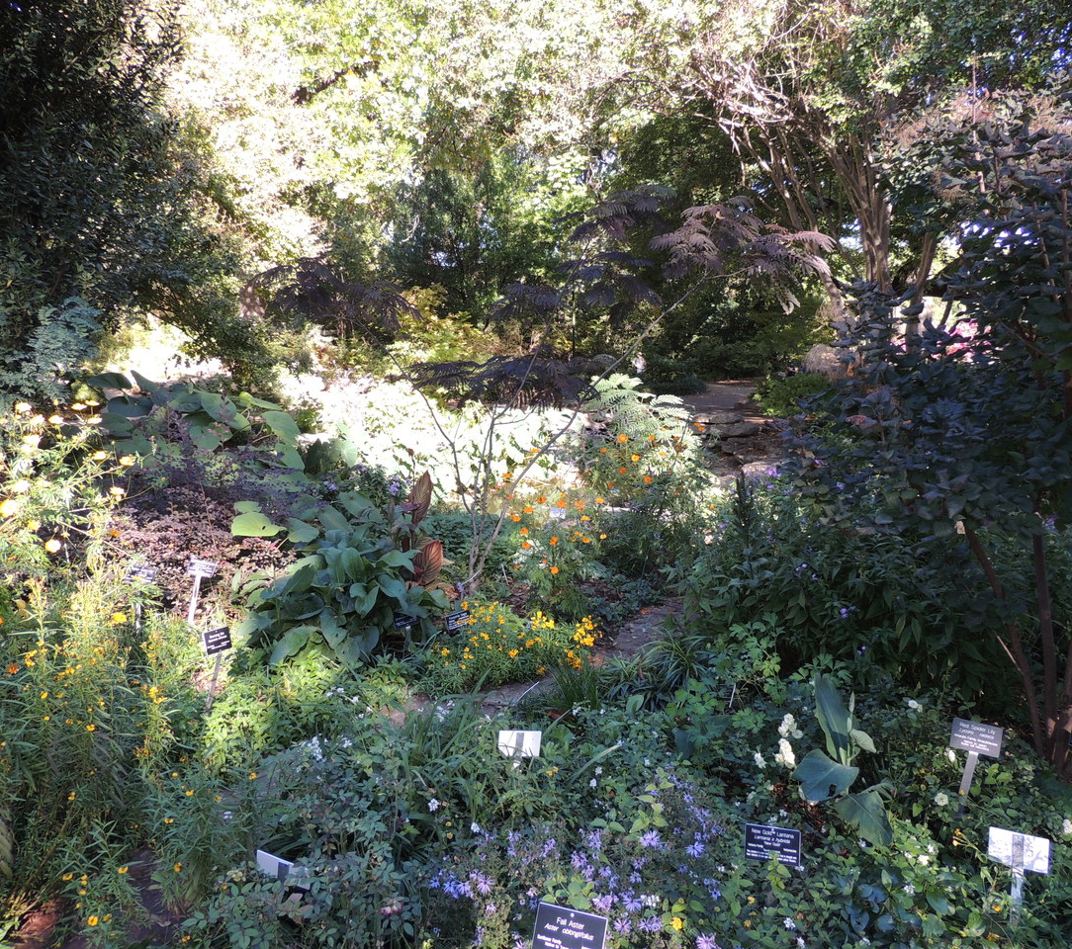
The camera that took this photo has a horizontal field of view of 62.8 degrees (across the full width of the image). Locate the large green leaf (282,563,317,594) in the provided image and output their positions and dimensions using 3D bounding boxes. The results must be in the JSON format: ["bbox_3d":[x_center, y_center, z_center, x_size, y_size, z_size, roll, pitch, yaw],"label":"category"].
[{"bbox_3d":[-1.131,0.498,4.200,0.148,0.097,0.150,-2,9,-10],"label":"large green leaf"}]

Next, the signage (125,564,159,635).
[{"bbox_3d":[-1.907,0.612,4.250,0.135,0.347,0.060,2,9,10],"label":"signage"}]

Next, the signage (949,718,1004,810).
[{"bbox_3d":[1.379,0.909,2.750,0.135,0.258,0.050,5,10,31],"label":"signage"}]

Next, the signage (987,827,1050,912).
[{"bbox_3d":[1.236,1.018,2.250,0.135,0.188,0.050,5,10,27],"label":"signage"}]

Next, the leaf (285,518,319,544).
[{"bbox_3d":[-1.237,0.300,4.650,0.157,0.102,0.140,-2,9,-10],"label":"leaf"}]

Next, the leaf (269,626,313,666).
[{"bbox_3d":[-1.113,0.780,4.000,0.171,0.129,0.160,-2,9,-10],"label":"leaf"}]

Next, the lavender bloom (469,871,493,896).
[{"bbox_3d":[-0.109,0.815,1.750,0.045,0.029,0.040,0,9,0],"label":"lavender bloom"}]

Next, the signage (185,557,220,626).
[{"bbox_3d":[-1.634,0.576,4.300,0.135,0.347,0.050,1,9,5],"label":"signage"}]

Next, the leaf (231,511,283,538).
[{"bbox_3d":[-1.503,0.269,4.750,0.237,0.101,0.200,-2,9,-10],"label":"leaf"}]

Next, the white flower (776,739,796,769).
[{"bbox_3d":[0.768,0.862,2.700,0.051,0.066,0.055,2,9,10],"label":"white flower"}]

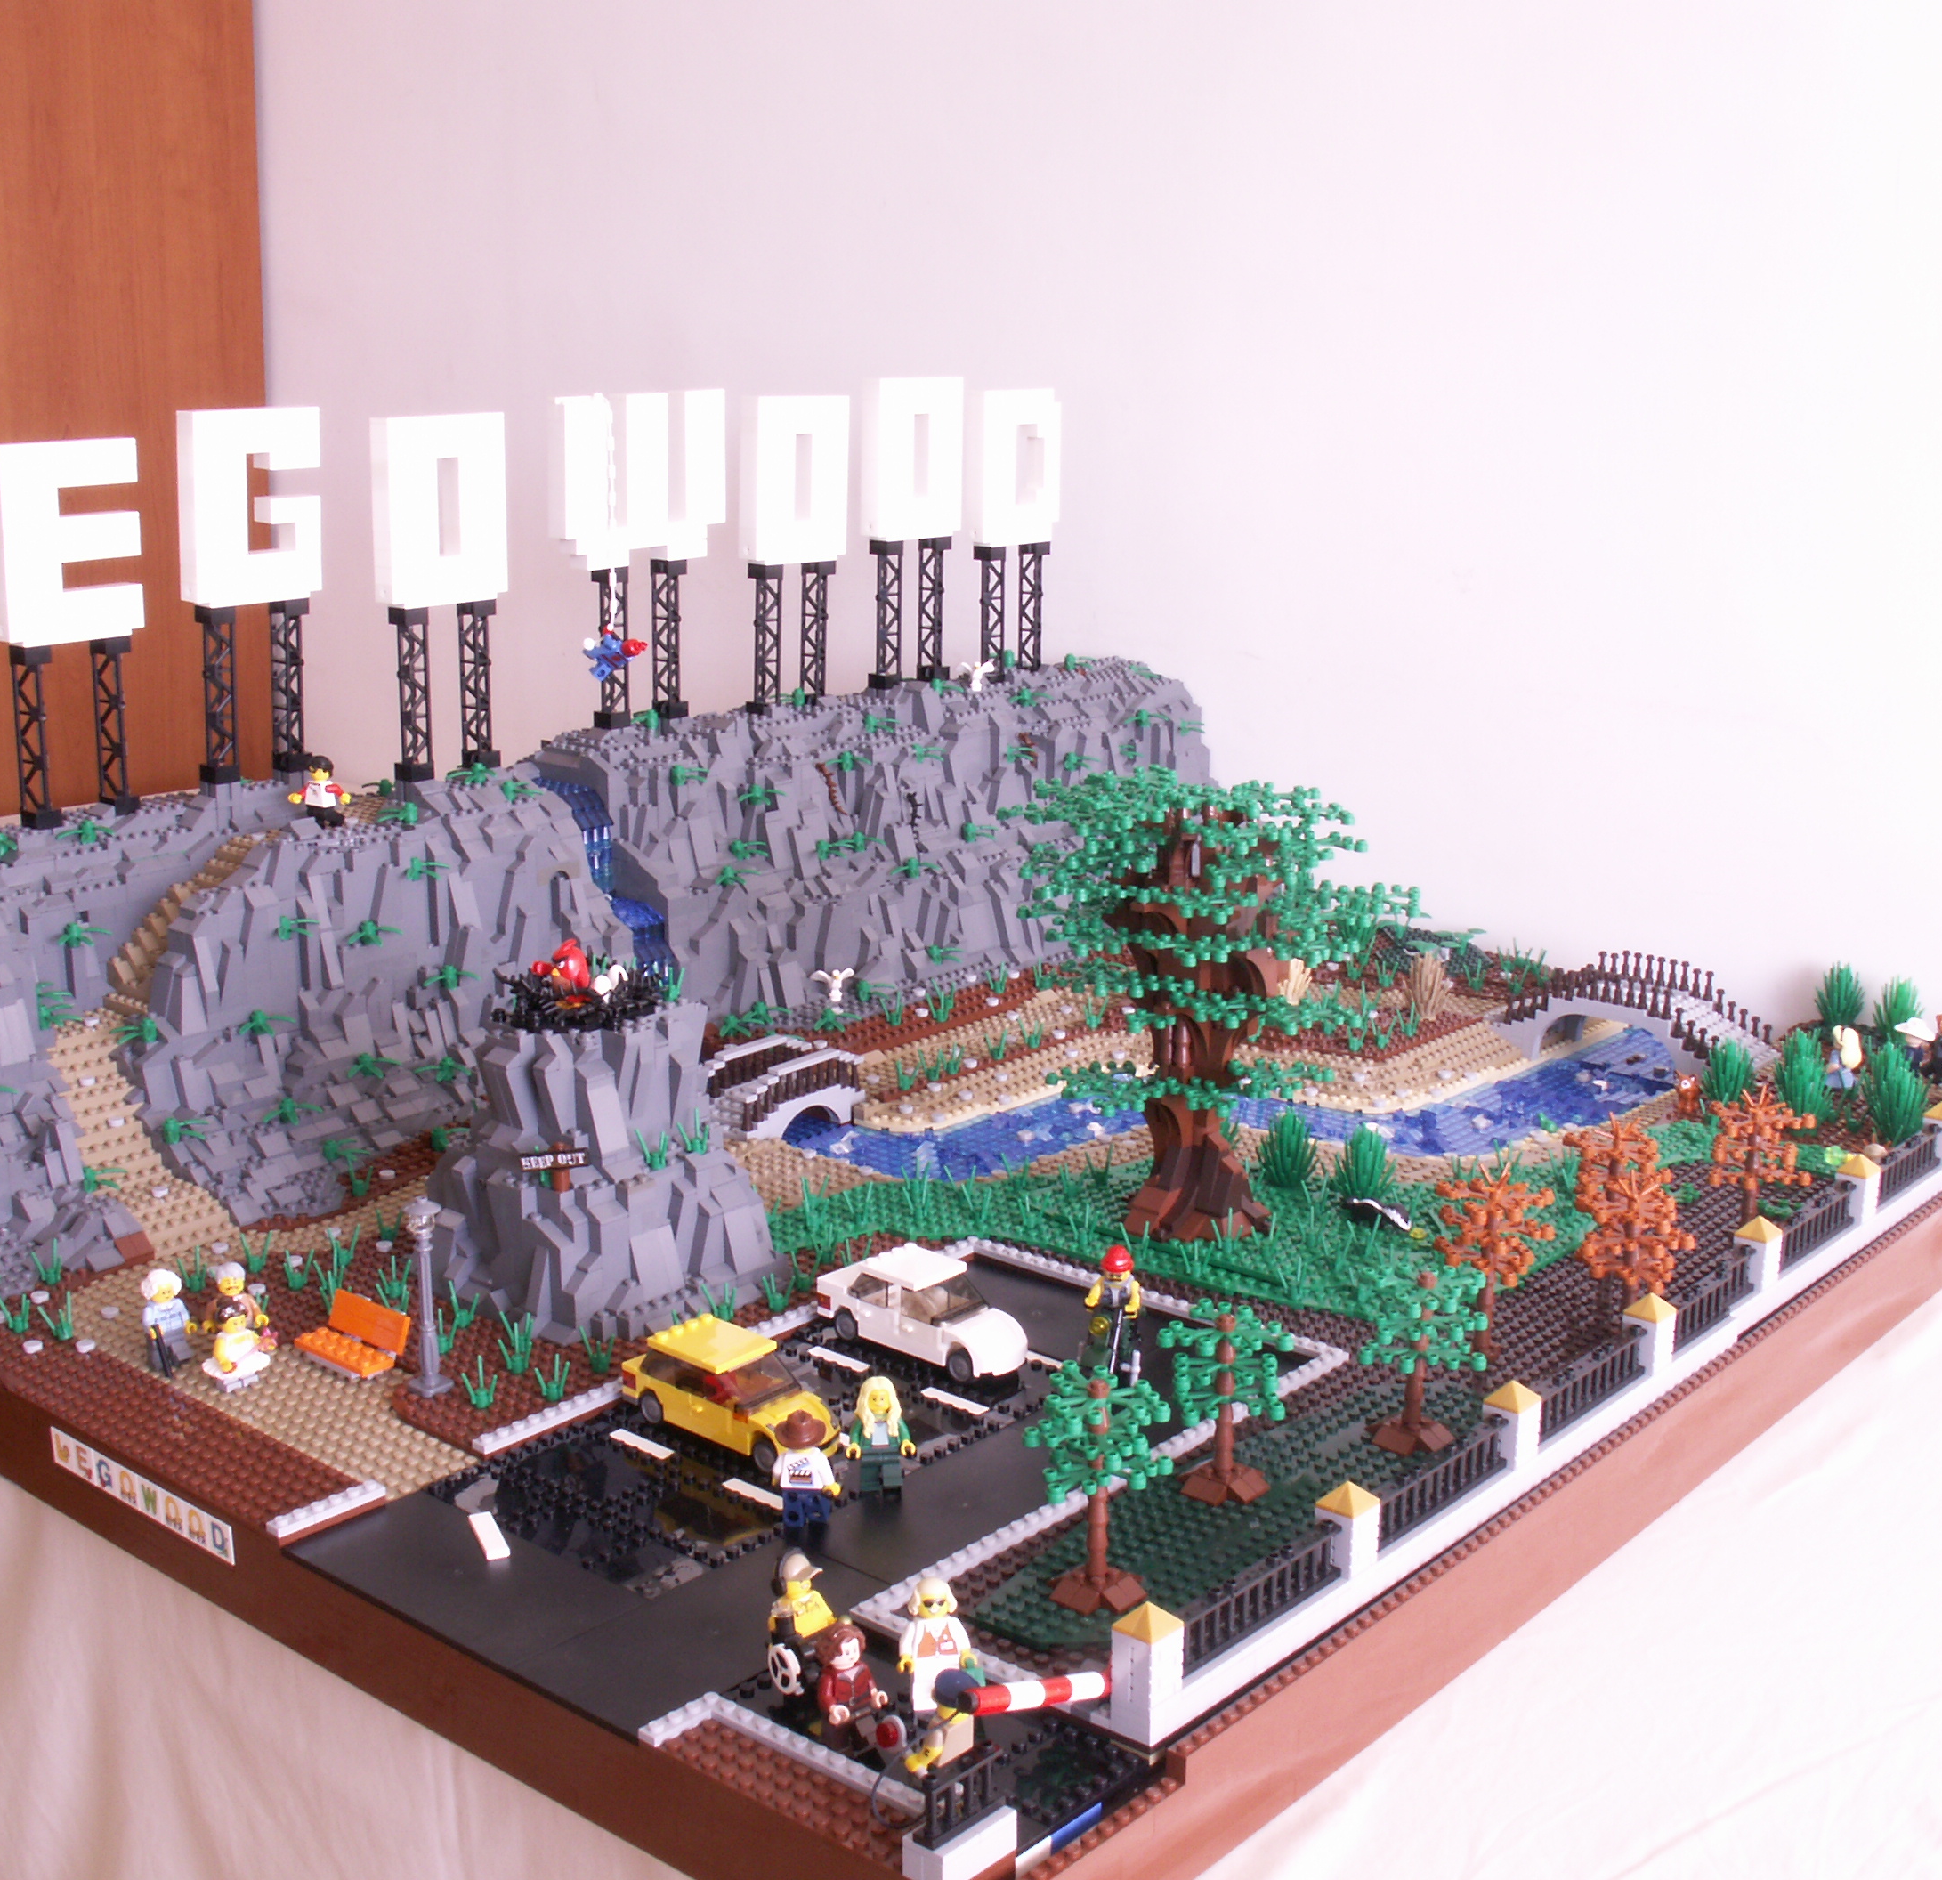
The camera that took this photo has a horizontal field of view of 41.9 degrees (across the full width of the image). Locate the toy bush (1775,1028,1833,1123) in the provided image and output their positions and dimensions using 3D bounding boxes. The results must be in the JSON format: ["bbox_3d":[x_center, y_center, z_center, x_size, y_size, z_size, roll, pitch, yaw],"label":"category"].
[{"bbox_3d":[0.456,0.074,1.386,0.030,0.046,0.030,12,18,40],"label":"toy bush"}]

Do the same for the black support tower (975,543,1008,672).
[{"bbox_3d":[0.013,-0.221,1.730,0.016,0.094,0.016,12,18,39],"label":"black support tower"}]

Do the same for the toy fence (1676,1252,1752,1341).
[{"bbox_3d":[0.310,0.153,1.067,0.008,0.020,0.096,12,18,40],"label":"toy fence"}]

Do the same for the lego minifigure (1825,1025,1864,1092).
[{"bbox_3d":[0.498,0.065,1.442,0.020,0.039,0.019,12,18,40],"label":"lego minifigure"}]

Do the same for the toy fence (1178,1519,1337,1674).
[{"bbox_3d":[0.092,0.212,0.823,0.008,0.020,0.096,12,18,39],"label":"toy fence"}]

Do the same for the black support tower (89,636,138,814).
[{"bbox_3d":[-0.461,-0.116,1.370,0.016,0.096,0.016,12,18,40],"label":"black support tower"}]

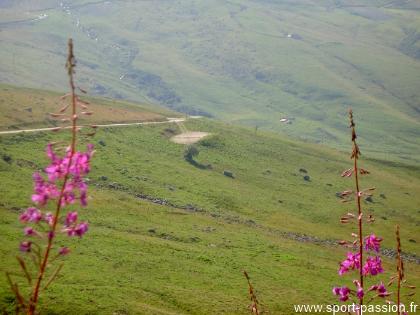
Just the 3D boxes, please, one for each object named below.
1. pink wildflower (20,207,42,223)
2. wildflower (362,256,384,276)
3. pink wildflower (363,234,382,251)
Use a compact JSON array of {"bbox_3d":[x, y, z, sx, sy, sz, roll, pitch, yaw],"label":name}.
[{"bbox_3d":[-0.245,0.078,1.700,0.025,0.022,0.018,5,9,36],"label":"pink wildflower"},{"bbox_3d":[0.238,0.159,1.800,0.026,0.029,0.018,-5,8,-33],"label":"wildflower"},{"bbox_3d":[0.238,0.125,1.800,0.022,0.026,0.018,-6,9,-40],"label":"pink wildflower"}]

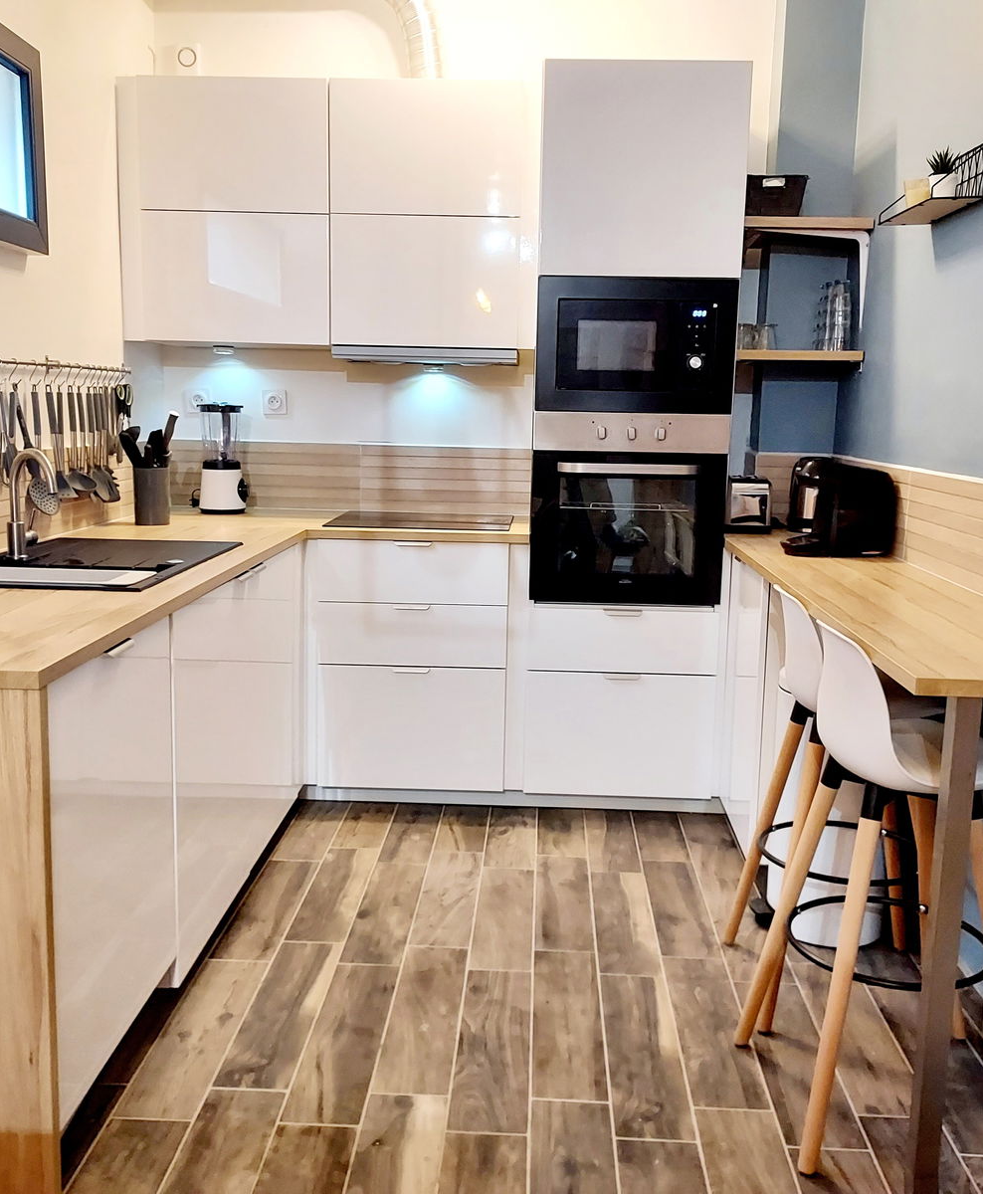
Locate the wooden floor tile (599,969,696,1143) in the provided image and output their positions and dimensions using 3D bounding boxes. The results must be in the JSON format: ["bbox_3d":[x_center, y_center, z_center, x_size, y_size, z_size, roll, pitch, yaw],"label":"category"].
[{"bbox_3d":[0.311,0.932,2.263,0.149,0.018,0.587,2,9,3],"label":"wooden floor tile"}]

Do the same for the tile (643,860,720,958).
[{"bbox_3d":[0.501,0.830,2.958,0.151,0.010,0.587,2,10,3],"label":"tile"}]

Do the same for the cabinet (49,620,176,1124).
[{"bbox_3d":[-0.925,0.422,1.927,0.560,0.745,0.600,1,9,2],"label":"cabinet"}]

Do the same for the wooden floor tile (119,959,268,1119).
[{"bbox_3d":[-0.601,0.906,2.294,0.150,0.010,0.588,2,9,3],"label":"wooden floor tile"}]

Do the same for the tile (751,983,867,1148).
[{"bbox_3d":[0.614,0.940,2.252,0.150,0.010,0.588,2,9,3],"label":"tile"}]

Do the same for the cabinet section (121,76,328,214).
[{"bbox_3d":[-0.810,-1.437,3.630,0.630,0.400,0.380,2,9,2],"label":"cabinet section"}]

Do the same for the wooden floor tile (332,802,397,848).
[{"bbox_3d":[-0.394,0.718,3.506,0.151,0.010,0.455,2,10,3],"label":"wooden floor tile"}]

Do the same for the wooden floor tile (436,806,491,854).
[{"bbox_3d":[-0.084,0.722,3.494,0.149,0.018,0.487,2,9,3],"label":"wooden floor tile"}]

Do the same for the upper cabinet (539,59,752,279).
[{"bbox_3d":[0.460,-1.298,3.538,0.599,0.607,0.600,2,9,2],"label":"upper cabinet"}]

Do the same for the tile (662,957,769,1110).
[{"bbox_3d":[0.467,0.919,2.358,0.150,0.010,0.588,2,9,3],"label":"tile"}]

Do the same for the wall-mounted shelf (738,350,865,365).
[{"bbox_3d":[0.949,-0.763,3.524,0.400,0.029,0.310,2,9,2],"label":"wall-mounted shelf"}]

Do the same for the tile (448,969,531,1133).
[{"bbox_3d":[0.005,0.918,2.269,0.146,0.010,0.597,2,9,2],"label":"tile"}]

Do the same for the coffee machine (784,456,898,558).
[{"bbox_3d":[0.945,-0.249,3.021,0.300,0.260,0.165,-1,10,-13],"label":"coffee machine"}]

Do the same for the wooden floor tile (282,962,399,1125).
[{"bbox_3d":[-0.296,0.916,2.286,0.149,0.018,0.587,2,9,3],"label":"wooden floor tile"}]

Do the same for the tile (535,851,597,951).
[{"bbox_3d":[0.194,0.820,2.975,0.151,0.010,0.587,2,10,3],"label":"tile"}]

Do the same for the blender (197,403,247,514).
[{"bbox_3d":[-0.923,-0.475,3.795,0.160,0.372,0.155,1,9,-1],"label":"blender"}]

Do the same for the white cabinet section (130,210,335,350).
[{"bbox_3d":[-0.817,-1.041,3.692,0.625,0.400,0.380,2,9,2],"label":"white cabinet section"}]

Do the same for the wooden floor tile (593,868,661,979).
[{"bbox_3d":[0.339,0.838,2.845,0.149,0.018,0.587,2,9,3],"label":"wooden floor tile"}]

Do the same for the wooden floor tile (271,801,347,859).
[{"bbox_3d":[-0.551,0.726,3.438,0.151,0.010,0.504,2,10,3],"label":"wooden floor tile"}]

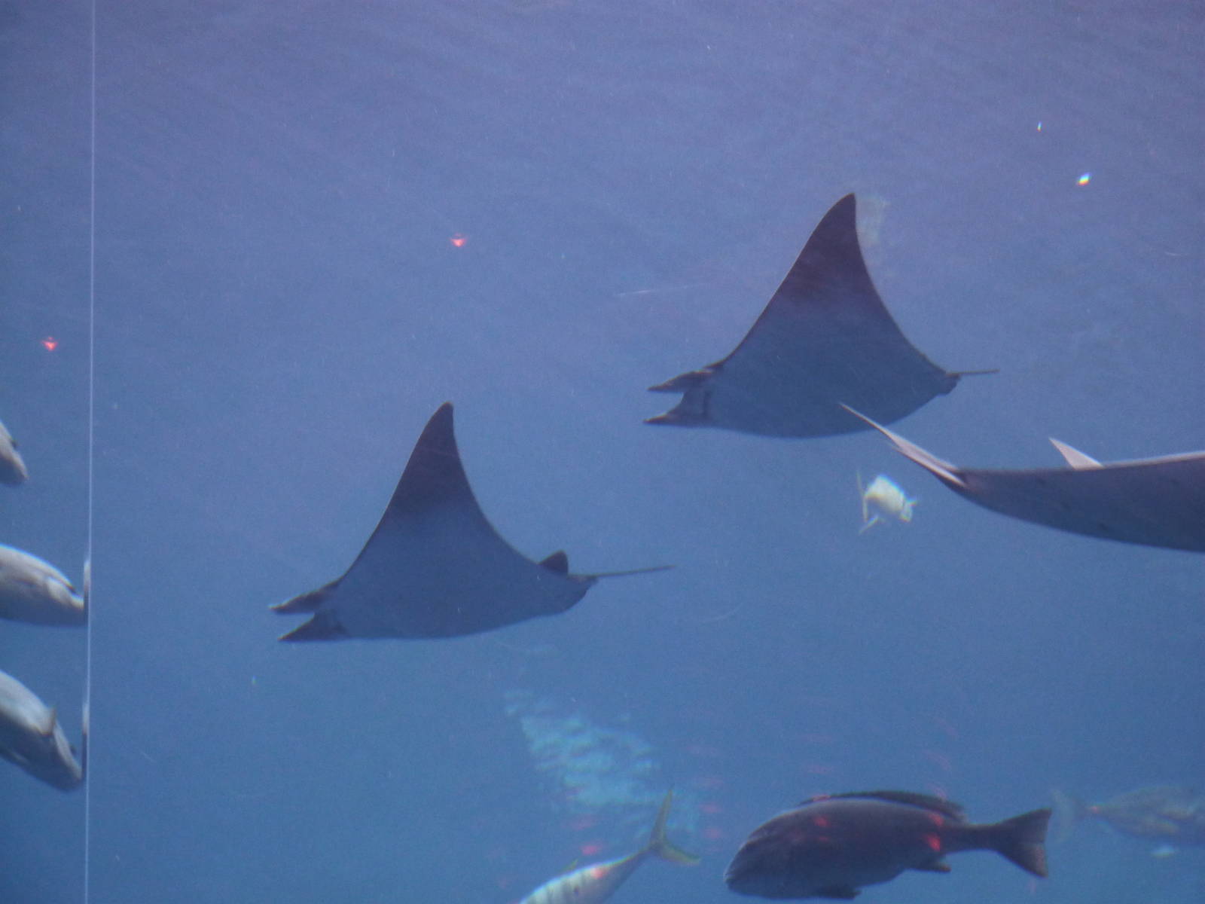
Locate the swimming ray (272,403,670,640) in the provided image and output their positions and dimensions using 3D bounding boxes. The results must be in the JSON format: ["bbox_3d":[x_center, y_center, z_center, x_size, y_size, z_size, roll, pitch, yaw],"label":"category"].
[{"bbox_3d":[-0.340,0.225,10.000,1.000,0.450,0.920,-7,-29,2],"label":"swimming ray"}]

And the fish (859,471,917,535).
[{"bbox_3d":[0.661,0.117,9.000,0.170,0.120,0.070,17,1,43],"label":"fish"}]

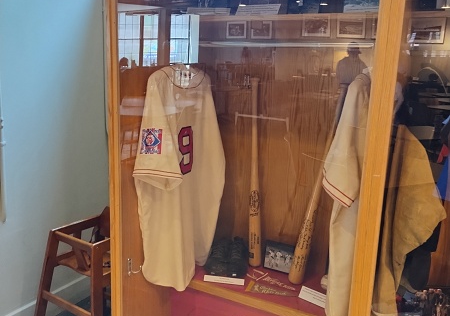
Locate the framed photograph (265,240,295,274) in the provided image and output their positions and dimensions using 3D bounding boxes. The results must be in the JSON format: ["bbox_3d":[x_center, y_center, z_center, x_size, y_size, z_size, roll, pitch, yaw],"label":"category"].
[{"bbox_3d":[0.272,0.459,2.004,0.172,0.132,0.018,7,1,22],"label":"framed photograph"}]

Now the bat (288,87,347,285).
[{"bbox_3d":[0.410,0.125,1.859,0.065,0.862,0.065,16,9,24],"label":"bat"}]

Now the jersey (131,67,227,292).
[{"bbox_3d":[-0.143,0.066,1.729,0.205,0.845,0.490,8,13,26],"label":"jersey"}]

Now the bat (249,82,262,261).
[{"bbox_3d":[0.142,0.070,2.029,0.065,0.873,0.065,0,6,0],"label":"bat"}]

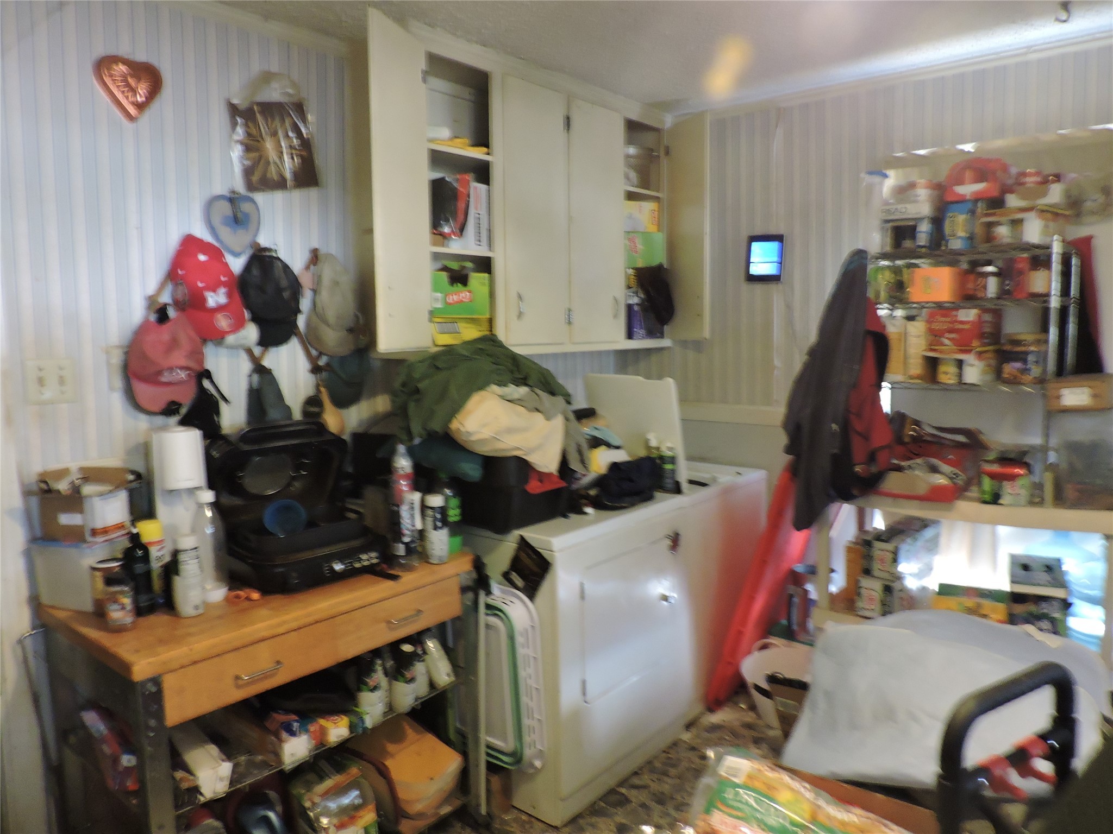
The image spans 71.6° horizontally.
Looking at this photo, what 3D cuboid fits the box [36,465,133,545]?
[{"bbox_3d":[-1.211,0.235,1.990,0.160,0.136,0.125,3,8,23],"label":"box"}]

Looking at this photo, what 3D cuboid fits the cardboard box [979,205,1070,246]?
[{"bbox_3d":[1.568,-0.624,2.593,0.260,0.113,0.176,-6,8,-39],"label":"cardboard box"}]

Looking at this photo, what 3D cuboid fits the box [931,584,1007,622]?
[{"bbox_3d":[1.375,0.633,2.560,0.215,0.095,0.130,4,8,33],"label":"box"}]

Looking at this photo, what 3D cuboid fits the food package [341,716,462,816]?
[{"bbox_3d":[-0.487,1.129,2.482,0.370,0.135,0.230,6,9,40],"label":"food package"}]

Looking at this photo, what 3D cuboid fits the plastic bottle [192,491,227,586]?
[{"bbox_3d":[-0.896,0.325,1.986,0.088,0.280,0.088,6,9,40],"label":"plastic bottle"}]

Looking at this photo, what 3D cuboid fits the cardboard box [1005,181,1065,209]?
[{"bbox_3d":[1.601,-0.729,2.575,0.157,0.069,0.130,5,8,40],"label":"cardboard box"}]

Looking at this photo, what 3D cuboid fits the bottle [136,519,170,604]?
[{"bbox_3d":[-1.029,0.362,1.968,0.067,0.212,0.067,6,9,40],"label":"bottle"}]

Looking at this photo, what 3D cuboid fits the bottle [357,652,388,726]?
[{"bbox_3d":[-0.501,0.725,2.086,0.074,0.198,0.074,-2,7,-14],"label":"bottle"}]

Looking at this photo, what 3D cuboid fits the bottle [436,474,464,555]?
[{"bbox_3d":[-0.323,0.281,2.309,0.083,0.250,0.083,-1,6,0],"label":"bottle"}]

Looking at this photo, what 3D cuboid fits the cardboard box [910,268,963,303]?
[{"bbox_3d":[1.327,-0.456,2.694,0.141,0.114,0.146,5,8,40],"label":"cardboard box"}]

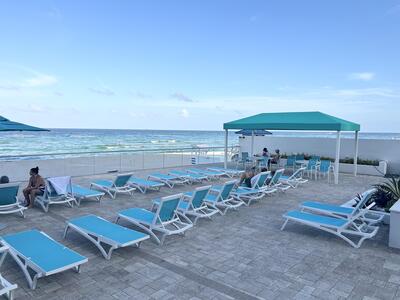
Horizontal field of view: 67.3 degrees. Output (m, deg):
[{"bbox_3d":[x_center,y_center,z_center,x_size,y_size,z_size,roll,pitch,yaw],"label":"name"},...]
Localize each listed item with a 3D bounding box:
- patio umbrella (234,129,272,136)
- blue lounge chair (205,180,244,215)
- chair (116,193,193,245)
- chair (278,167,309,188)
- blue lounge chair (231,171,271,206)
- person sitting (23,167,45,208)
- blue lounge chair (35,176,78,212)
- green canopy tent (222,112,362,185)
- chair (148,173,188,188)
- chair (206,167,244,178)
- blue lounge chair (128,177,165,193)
[{"bbox_3d":[3.924,-1.426,21.750,2.720,0.750,2.720,1,4,0],"label":"patio umbrella"},{"bbox_3d":[0.338,1.229,8.445,1.796,0.888,0.671,4,5,40],"label":"blue lounge chair"},{"bbox_3d":[-0.999,1.292,6.316,1.830,0.930,0.700,4,5,41],"label":"chair"},{"bbox_3d":[3.339,1.046,12.042,1.830,0.800,0.700,4,5,41],"label":"chair"},{"bbox_3d":[1.326,1.139,9.655,1.796,0.937,0.750,4,5,41],"label":"blue lounge chair"},{"bbox_3d":[-4.655,0.992,8.460,0.660,1.180,0.460,-1,4,-30],"label":"person sitting"},{"bbox_3d":[-4.249,1.135,8.495,1.830,0.900,0.700,4,5,41],"label":"blue lounge chair"},{"bbox_3d":[4.577,-0.352,15.636,6.050,3.170,3.150,4,5,41],"label":"green canopy tent"},{"bbox_3d":[-1.279,1.180,11.895,1.880,0.450,0.700,4,5,41],"label":"chair"},{"bbox_3d":[1.190,1.090,14.415,1.920,0.370,0.700,4,5,41],"label":"chair"},{"bbox_3d":[-2.154,1.282,11.033,1.835,0.375,0.671,4,5,39],"label":"blue lounge chair"}]

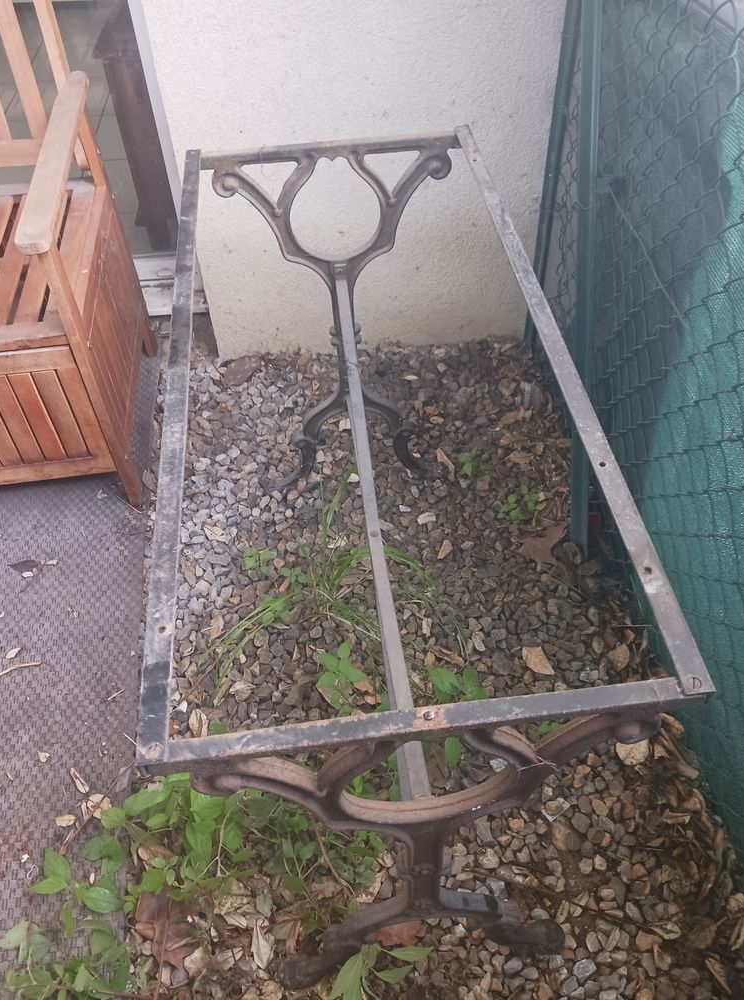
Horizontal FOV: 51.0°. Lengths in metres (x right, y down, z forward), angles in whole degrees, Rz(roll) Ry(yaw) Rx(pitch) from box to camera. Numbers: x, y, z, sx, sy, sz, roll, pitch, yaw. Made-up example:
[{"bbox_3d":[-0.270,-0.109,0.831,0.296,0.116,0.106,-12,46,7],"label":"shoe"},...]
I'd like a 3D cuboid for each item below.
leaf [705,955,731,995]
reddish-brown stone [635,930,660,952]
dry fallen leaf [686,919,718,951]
[{"bbox_3d":[0.464,0.636,1.046,0.018,0.015,0.046,-22,52,-16],"label":"leaf"},{"bbox_3d":[0.375,0.600,1.055,0.033,0.020,0.025,13,50,14],"label":"reddish-brown stone"},{"bbox_3d":[0.457,0.600,1.078,0.044,0.014,0.030,-27,53,-19],"label":"dry fallen leaf"}]

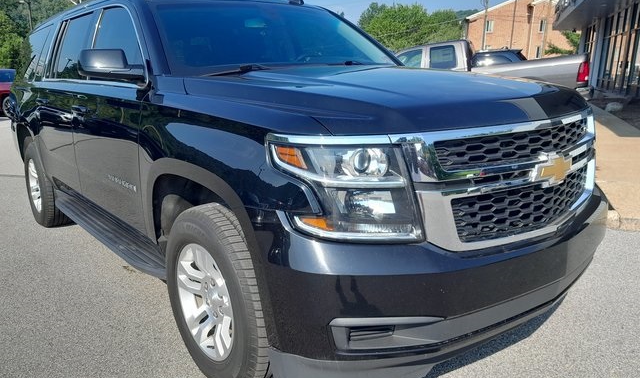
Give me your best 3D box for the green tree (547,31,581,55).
[{"bbox_3d":[15.889,-8.148,32.454,3.500,4.000,3.500,-1,13,0],"label":"green tree"}]

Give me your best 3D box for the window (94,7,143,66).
[{"bbox_3d":[-1.035,-0.750,2.570,0.140,0.430,0.900,-12,16,-38],"label":"window"}]

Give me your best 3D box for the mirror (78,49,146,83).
[{"bbox_3d":[-0.936,-0.546,2.203,0.250,0.160,0.200,-12,16,-38],"label":"mirror"}]

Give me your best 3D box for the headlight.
[{"bbox_3d":[0.086,0.007,1.576,0.340,0.335,0.400,-12,16,-38],"label":"headlight"}]

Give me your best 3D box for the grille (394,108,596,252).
[{"bbox_3d":[0.823,-0.053,1.905,1.360,0.430,0.230,-12,16,-38],"label":"grille"}]

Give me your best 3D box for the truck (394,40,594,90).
[{"bbox_3d":[2.769,-2.304,11.359,5.800,1.900,2.000,1,13,22],"label":"truck"}]

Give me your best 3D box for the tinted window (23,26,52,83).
[{"bbox_3d":[-2.466,-1.133,4.324,0.160,0.410,1.550,-12,16,-38],"label":"tinted window"}]

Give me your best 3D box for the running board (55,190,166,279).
[{"bbox_3d":[-1.393,0.203,3.213,0.190,0.110,2.100,-12,16,-38],"label":"running board"}]

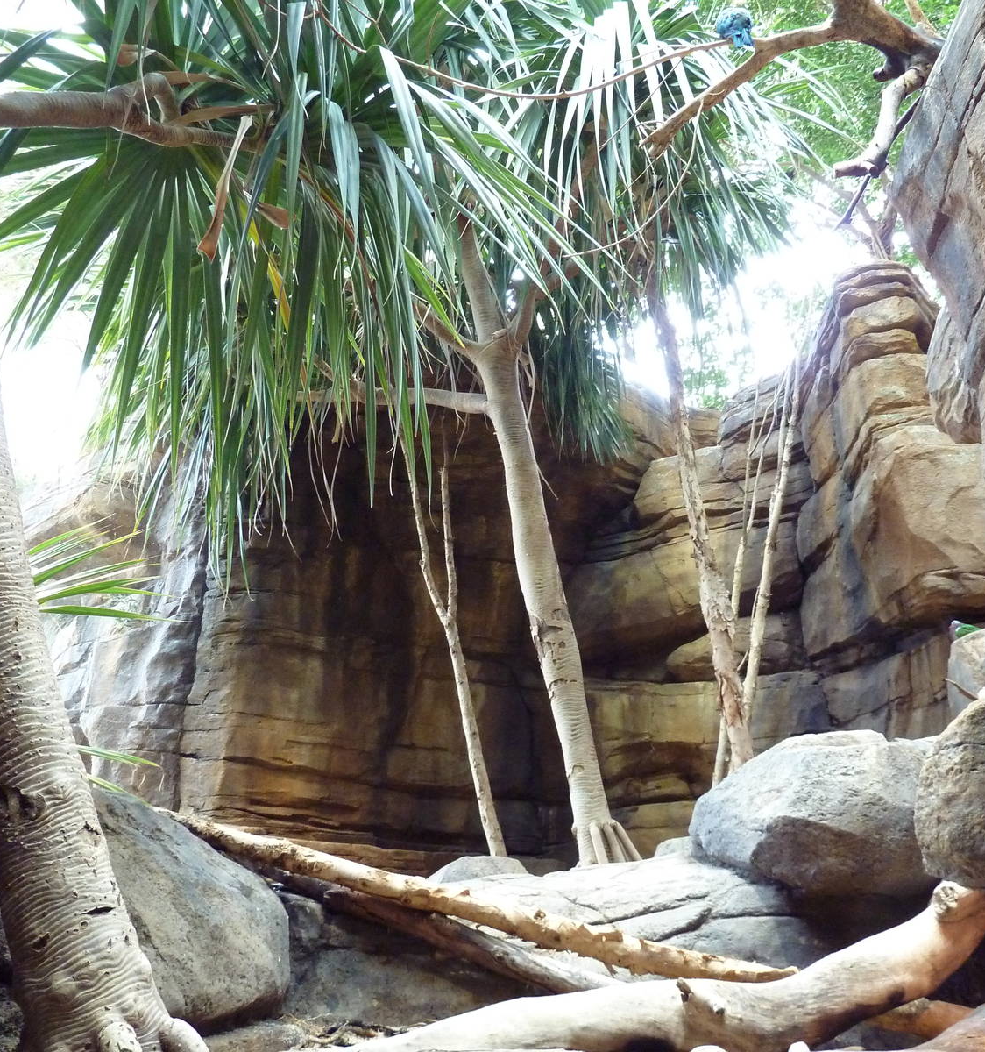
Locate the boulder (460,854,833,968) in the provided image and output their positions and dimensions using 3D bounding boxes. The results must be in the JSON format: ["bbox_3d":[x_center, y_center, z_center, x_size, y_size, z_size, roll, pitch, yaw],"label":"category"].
[{"bbox_3d":[0.660,1.680,4.400,1.500,0.400,1.000,-1,-8,9],"label":"boulder"}]

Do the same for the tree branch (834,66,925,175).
[{"bbox_3d":[1.562,-1.640,4.100,0.200,0.500,0.200,39,6,12],"label":"tree branch"}]

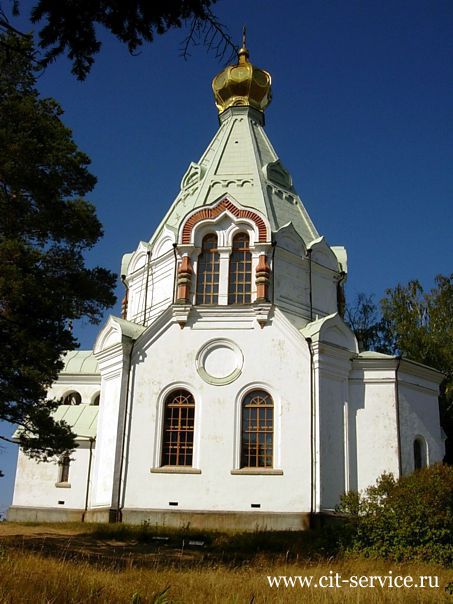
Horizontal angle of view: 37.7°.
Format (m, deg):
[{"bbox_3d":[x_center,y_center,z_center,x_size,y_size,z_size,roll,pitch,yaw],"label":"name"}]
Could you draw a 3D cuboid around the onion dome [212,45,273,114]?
[{"bbox_3d":[0.874,-12.390,36.642,3.235,4.619,3.235,-1,-19,7],"label":"onion dome"}]

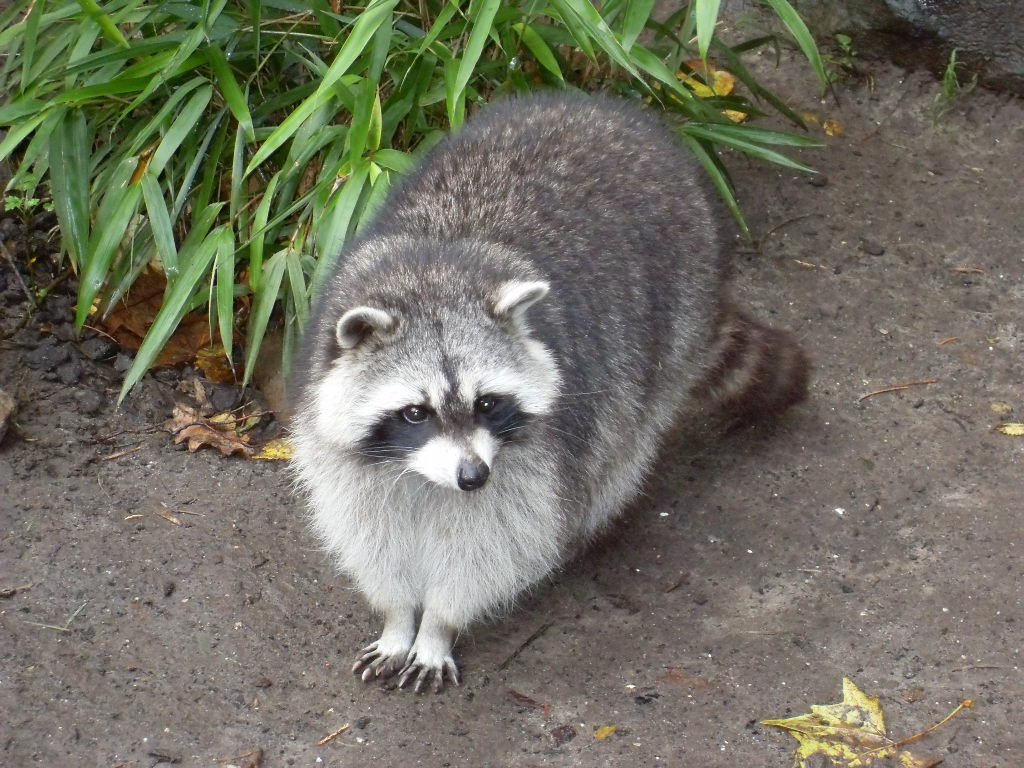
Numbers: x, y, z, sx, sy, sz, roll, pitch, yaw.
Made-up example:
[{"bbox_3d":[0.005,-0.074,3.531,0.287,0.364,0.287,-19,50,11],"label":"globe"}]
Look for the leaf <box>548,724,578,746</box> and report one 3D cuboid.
[{"bbox_3d":[0.036,0.249,2.323,0.019,0.009,0.015,0,37,0],"label":"leaf"}]

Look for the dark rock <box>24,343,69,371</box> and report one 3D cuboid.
[{"bbox_3d":[-0.369,-0.022,2.612,0.037,0.018,0.028,0,40,0],"label":"dark rock"}]

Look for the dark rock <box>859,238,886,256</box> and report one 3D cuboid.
[{"bbox_3d":[0.299,-0.113,2.725,0.023,0.012,0.018,0,40,0],"label":"dark rock"}]

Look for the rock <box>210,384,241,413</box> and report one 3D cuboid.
[{"bbox_3d":[-0.224,0.011,2.571,0.024,0.019,0.023,0,40,0],"label":"rock"}]

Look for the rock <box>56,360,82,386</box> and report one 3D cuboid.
[{"bbox_3d":[-0.358,-0.009,2.661,0.021,0.014,0.017,0,37,0],"label":"rock"}]

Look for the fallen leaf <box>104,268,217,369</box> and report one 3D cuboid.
[{"bbox_3d":[-0.290,-0.055,2.706,0.092,0.030,0.090,0,37,0],"label":"fallen leaf"}]

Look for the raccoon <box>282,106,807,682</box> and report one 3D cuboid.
[{"bbox_3d":[-0.005,-0.038,2.460,0.270,0.300,0.520,17,40,21],"label":"raccoon"}]

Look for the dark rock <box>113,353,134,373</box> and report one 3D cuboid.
[{"bbox_3d":[-0.317,-0.018,2.675,0.016,0.011,0.013,0,37,0],"label":"dark rock"}]

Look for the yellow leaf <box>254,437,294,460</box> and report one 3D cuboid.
[{"bbox_3d":[-0.181,0.050,2.533,0.040,0.008,0.030,0,40,0],"label":"yellow leaf"}]

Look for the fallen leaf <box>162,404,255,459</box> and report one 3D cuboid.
[{"bbox_3d":[-0.240,0.038,2.598,0.069,0.017,0.050,0,37,0],"label":"fallen leaf"}]

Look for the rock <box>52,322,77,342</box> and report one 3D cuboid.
[{"bbox_3d":[-0.369,-0.043,2.707,0.019,0.012,0.014,0,37,0],"label":"rock"}]

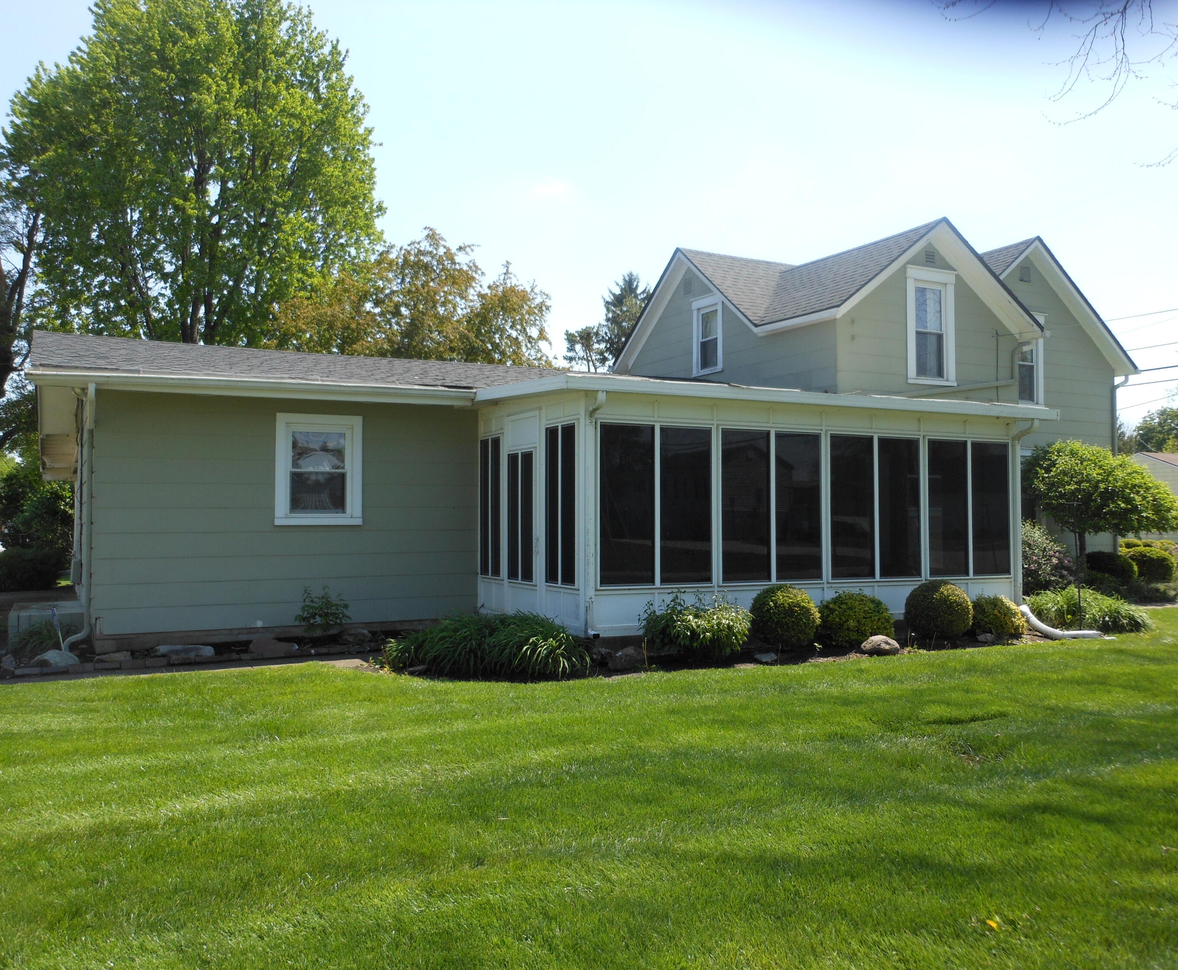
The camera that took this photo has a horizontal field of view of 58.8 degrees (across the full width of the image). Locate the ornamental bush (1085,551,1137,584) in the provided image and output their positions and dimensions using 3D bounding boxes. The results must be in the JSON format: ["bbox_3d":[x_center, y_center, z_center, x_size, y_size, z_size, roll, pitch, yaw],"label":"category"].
[{"bbox_3d":[10.864,1.764,21.800,1.053,0.770,1.080,-1,-2,26],"label":"ornamental bush"}]

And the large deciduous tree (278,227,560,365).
[{"bbox_3d":[-5.099,-2.366,30.000,8.142,9.953,8.000,0,-2,-10],"label":"large deciduous tree"}]

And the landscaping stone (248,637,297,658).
[{"bbox_3d":[-3.471,1.788,11.500,0.520,0.230,0.320,1,-2,-26],"label":"landscaping stone"}]

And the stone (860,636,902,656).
[{"bbox_3d":[3.176,1.751,11.400,0.460,0.230,0.340,1,-2,-26],"label":"stone"}]

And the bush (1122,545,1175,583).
[{"bbox_3d":[12.113,1.751,22.700,1.162,0.849,1.150,-1,-2,28],"label":"bush"}]

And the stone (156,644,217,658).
[{"bbox_3d":[-4.258,1.761,11.050,0.610,0.160,0.300,1,-2,-26],"label":"stone"}]

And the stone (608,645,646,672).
[{"bbox_3d":[0.373,1.701,10.300,0.360,0.240,0.290,1,-2,-26],"label":"stone"}]

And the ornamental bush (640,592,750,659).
[{"bbox_3d":[1.136,1.502,11.200,1.157,0.699,0.980,1,-2,-28],"label":"ornamental bush"}]

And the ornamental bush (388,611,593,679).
[{"bbox_3d":[-1.029,1.563,10.500,2.028,0.540,1.350,0,-2,6],"label":"ornamental bush"}]

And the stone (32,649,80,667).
[{"bbox_3d":[-5.477,1.788,10.750,0.488,0.190,0.360,1,-2,-27],"label":"stone"}]

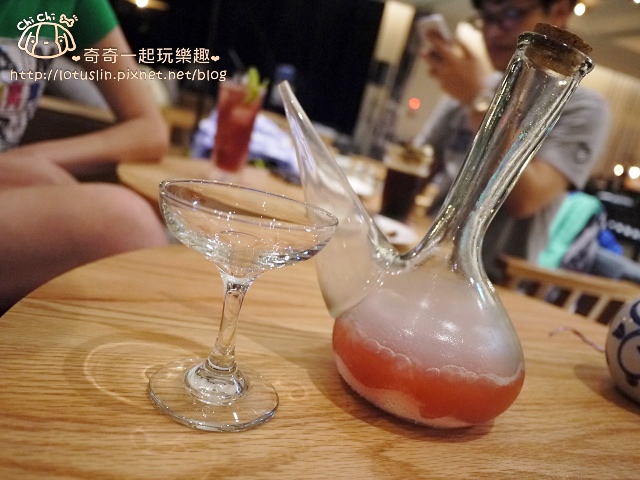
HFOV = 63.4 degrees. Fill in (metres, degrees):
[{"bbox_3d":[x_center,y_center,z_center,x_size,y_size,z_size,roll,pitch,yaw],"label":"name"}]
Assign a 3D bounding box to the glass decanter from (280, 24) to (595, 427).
[{"bbox_3d":[0.050,-0.013,0.297,0.176,0.231,0.114,13,13,0],"label":"glass decanter"}]

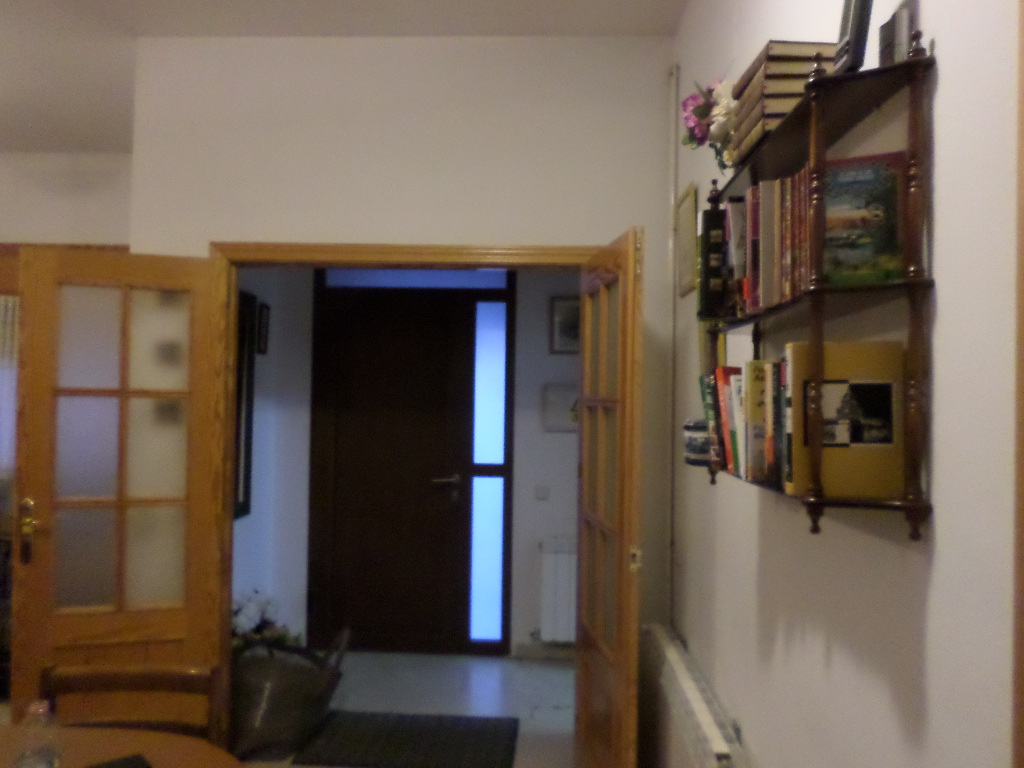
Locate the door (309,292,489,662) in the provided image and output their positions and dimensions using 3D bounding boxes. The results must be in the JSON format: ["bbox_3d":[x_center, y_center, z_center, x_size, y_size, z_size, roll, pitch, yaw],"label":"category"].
[{"bbox_3d":[-0.714,0.520,4.488,1.010,2.180,0.080,1,-1,2],"label":"door"}]

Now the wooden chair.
[{"bbox_3d":[-0.956,1.105,1.579,0.440,0.860,0.490,1,-1,2],"label":"wooden chair"}]

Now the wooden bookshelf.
[{"bbox_3d":[0.513,-0.128,1.401,0.152,0.710,0.800,1,-1,2],"label":"wooden bookshelf"}]

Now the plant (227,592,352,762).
[{"bbox_3d":[-1.063,1.262,3.341,0.580,0.630,0.540,1,-1,2],"label":"plant"}]

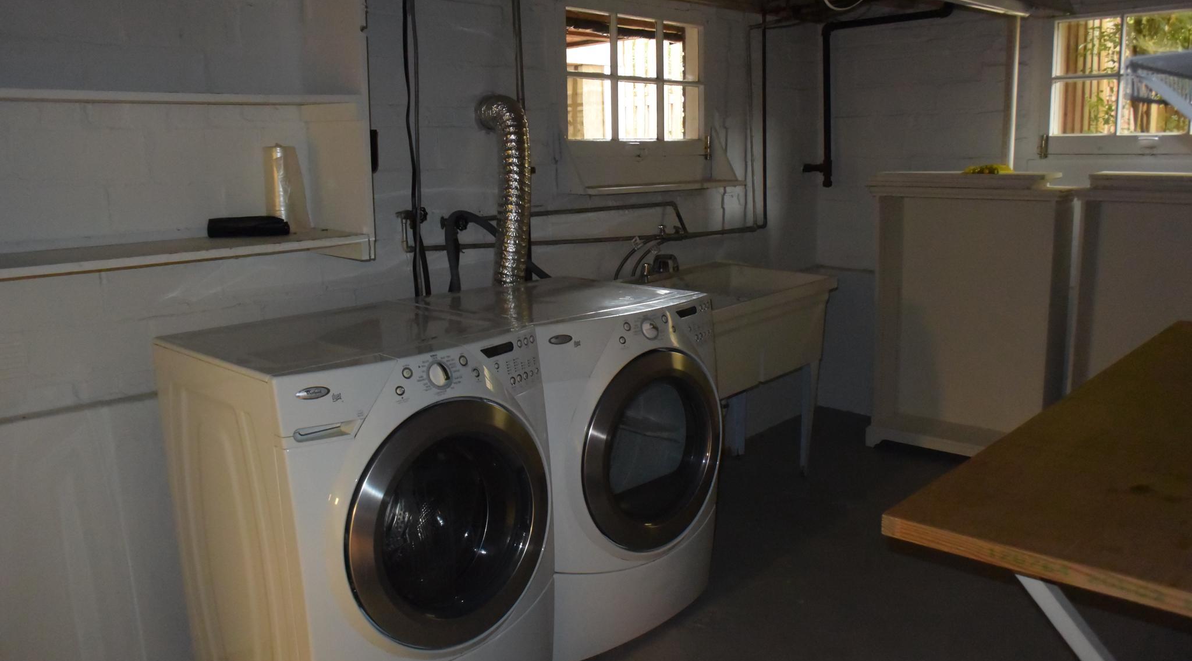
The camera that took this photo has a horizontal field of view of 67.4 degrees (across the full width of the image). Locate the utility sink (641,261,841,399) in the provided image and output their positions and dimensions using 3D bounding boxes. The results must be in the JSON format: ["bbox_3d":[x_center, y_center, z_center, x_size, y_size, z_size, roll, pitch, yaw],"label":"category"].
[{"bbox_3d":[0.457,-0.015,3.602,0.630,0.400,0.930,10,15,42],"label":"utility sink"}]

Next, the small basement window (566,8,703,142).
[{"bbox_3d":[0.174,-1.008,3.582,0.790,0.485,0.080,-12,16,-43],"label":"small basement window"}]

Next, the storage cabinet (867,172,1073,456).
[{"bbox_3d":[1.660,-0.050,3.966,0.340,1.280,0.820,-12,16,-43],"label":"storage cabinet"}]

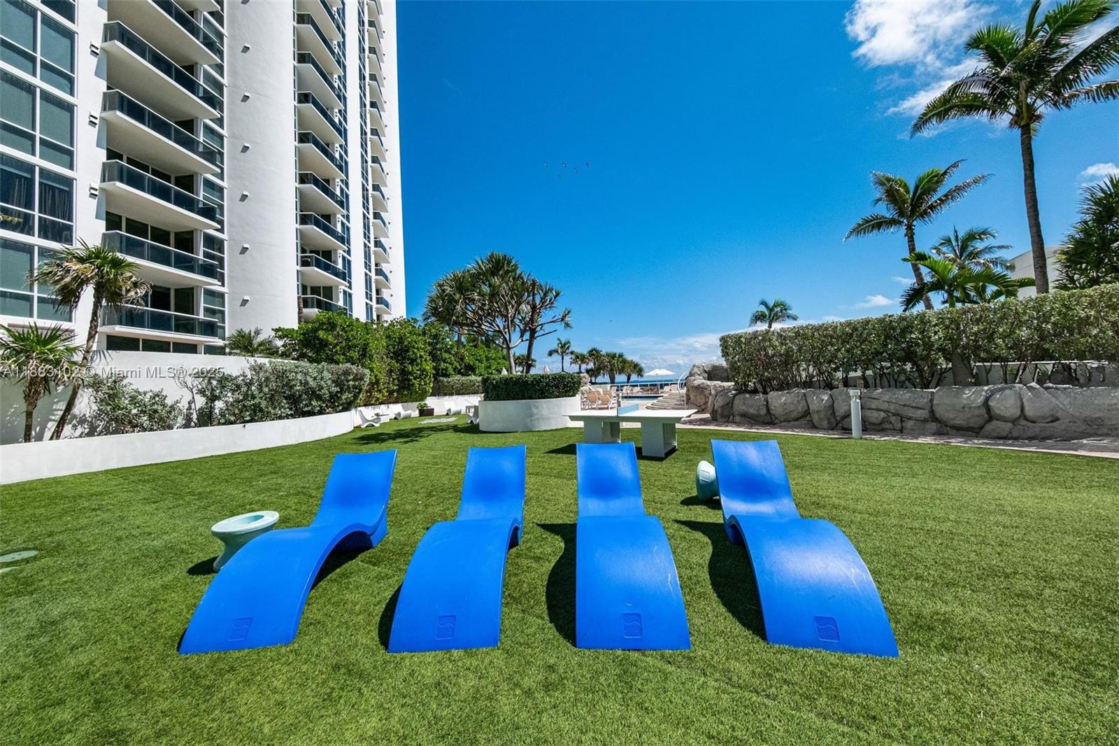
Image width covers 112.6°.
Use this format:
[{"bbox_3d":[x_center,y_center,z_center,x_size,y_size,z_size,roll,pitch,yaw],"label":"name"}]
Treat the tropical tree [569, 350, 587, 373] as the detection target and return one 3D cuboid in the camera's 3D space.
[{"bbox_3d":[2.321,0.112,45.000,2.400,5.700,2.400,-2,-2,3],"label":"tropical tree"}]

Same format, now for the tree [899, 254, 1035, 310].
[{"bbox_3d":[10.581,-1.354,9.800,2.600,3.630,2.700,-1,-2,-43],"label":"tree"}]

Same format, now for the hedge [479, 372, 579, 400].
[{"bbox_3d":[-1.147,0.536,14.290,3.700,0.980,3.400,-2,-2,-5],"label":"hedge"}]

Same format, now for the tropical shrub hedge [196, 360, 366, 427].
[{"bbox_3d":[-9.084,0.592,12.598,1.500,1.900,5.900,-3,-2,17],"label":"tropical shrub hedge"}]

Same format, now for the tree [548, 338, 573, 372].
[{"bbox_3d":[0.134,-0.685,57.000,4.100,9.321,4.100,-2,-2,0],"label":"tree"}]

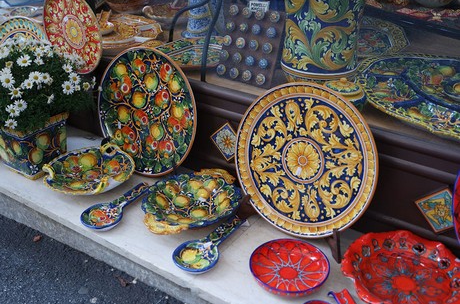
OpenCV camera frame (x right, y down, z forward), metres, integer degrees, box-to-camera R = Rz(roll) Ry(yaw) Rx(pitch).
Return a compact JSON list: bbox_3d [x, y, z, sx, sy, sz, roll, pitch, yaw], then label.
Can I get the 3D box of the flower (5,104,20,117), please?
[{"bbox_3d":[-0.708,-0.134,1.670,0.044,0.044,0.016,-14,-1,-21],"label":"flower"}]

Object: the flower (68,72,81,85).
[{"bbox_3d":[-0.524,-0.247,1.730,0.040,0.040,0.016,-10,-1,-15],"label":"flower"}]

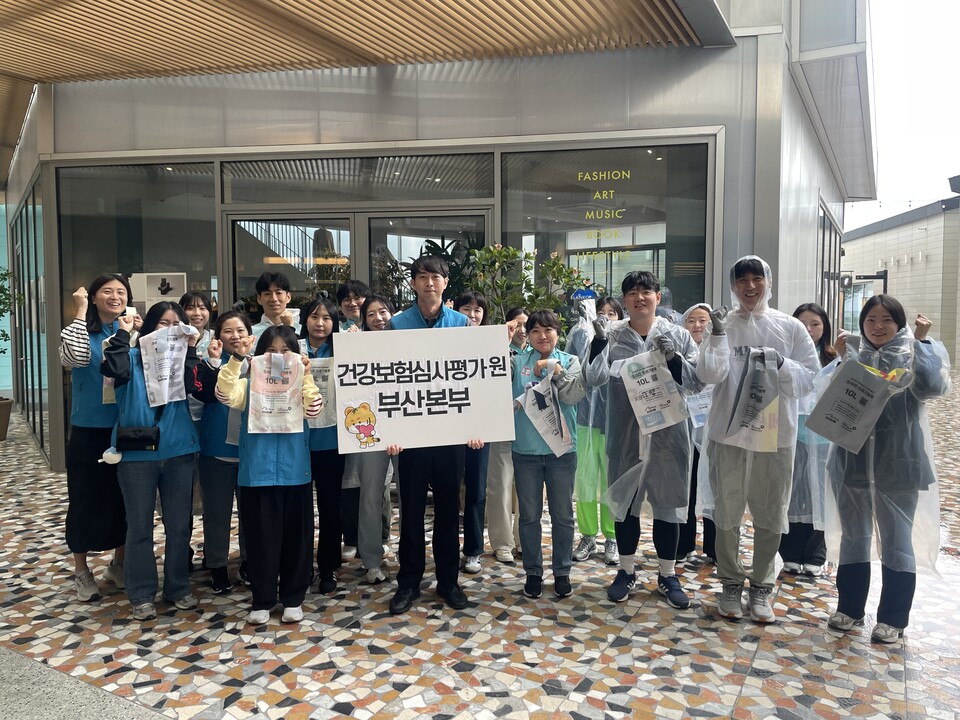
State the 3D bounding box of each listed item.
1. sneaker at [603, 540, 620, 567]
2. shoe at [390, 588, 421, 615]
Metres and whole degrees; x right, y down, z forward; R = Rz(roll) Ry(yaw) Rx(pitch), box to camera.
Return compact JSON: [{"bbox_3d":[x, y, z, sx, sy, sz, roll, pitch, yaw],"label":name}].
[{"bbox_3d":[0.799,1.155,4.407,0.098,0.115,0.250,0,3,5],"label":"sneaker"},{"bbox_3d":[-0.398,1.250,3.853,0.103,0.105,0.290,1,3,17],"label":"shoe"}]

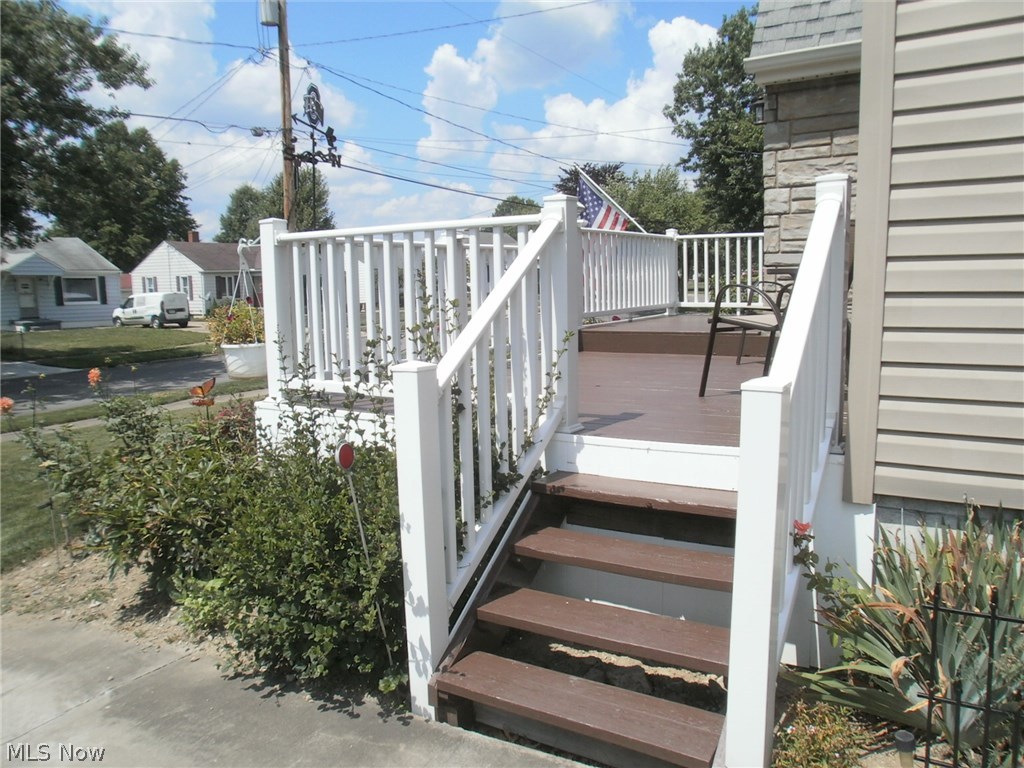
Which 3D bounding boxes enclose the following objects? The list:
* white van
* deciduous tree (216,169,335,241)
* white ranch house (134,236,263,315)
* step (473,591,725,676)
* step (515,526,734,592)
[{"bbox_3d":[-20.028,-4.030,42.426,4.740,1.880,1.850,3,9,29],"label":"white van"},{"bbox_3d":[-22.595,-14.107,74.900,11.200,13.190,10.500,-4,8,-16],"label":"deciduous tree"},{"bbox_3d":[-19.559,-7.485,53.139,7.200,5.300,10.000,3,9,30],"label":"white ranch house"},{"bbox_3d":[0.336,0.849,2.691,0.925,0.041,0.238,3,9,30],"label":"step"},{"bbox_3d":[0.473,0.660,2.910,0.925,0.041,0.238,3,9,30],"label":"step"}]

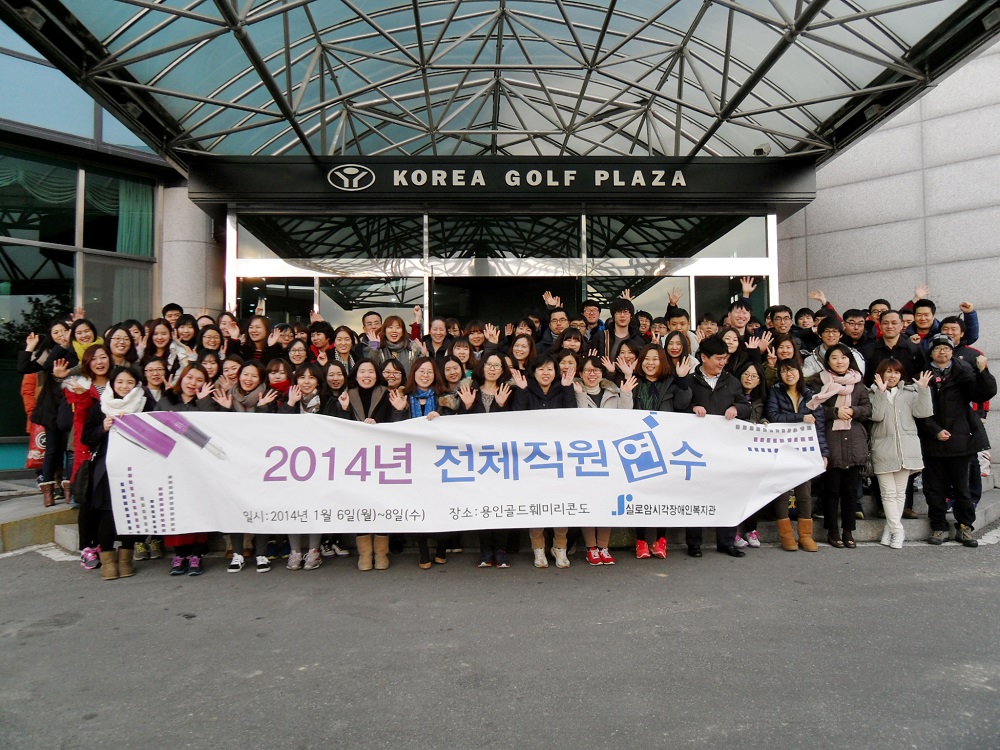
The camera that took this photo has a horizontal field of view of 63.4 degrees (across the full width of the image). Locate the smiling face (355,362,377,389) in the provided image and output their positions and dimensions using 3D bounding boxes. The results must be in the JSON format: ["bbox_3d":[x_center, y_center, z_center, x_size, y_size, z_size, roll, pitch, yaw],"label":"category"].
[{"bbox_3d":[-1.027,0.008,6.200,0.165,0.205,0.150,0,-2,-9],"label":"smiling face"}]

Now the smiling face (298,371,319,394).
[{"bbox_3d":[-1.444,0.057,6.100,0.150,0.185,0.130,0,-3,-12],"label":"smiling face"}]

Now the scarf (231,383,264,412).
[{"bbox_3d":[-1.913,0.178,6.130,0.290,0.270,0.260,0,-3,-13],"label":"scarf"}]

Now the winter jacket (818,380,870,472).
[{"bbox_3d":[2.853,0.409,6.680,0.430,0.730,0.300,-1,-3,14],"label":"winter jacket"}]

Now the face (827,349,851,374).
[{"bbox_3d":[2.816,-0.108,6.720,0.175,0.215,0.175,-2,-3,28],"label":"face"}]

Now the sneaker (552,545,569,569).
[{"bbox_3d":[0.460,1.380,6.100,0.100,0.115,0.255,0,-3,-16],"label":"sneaker"}]

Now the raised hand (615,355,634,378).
[{"bbox_3d":[1.039,-0.066,6.700,0.160,0.190,0.080,-8,-3,12],"label":"raised hand"}]

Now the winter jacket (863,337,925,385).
[{"bbox_3d":[3.381,0.021,6.950,0.500,0.680,0.300,-1,-3,14],"label":"winter jacket"}]

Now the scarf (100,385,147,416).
[{"bbox_3d":[-2.790,0.185,6.000,0.335,0.250,0.280,1,-3,-21],"label":"scarf"}]

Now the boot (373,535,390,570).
[{"bbox_3d":[-0.903,1.343,6.140,0.120,0.245,0.270,0,-3,-12],"label":"boot"}]

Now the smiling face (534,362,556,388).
[{"bbox_3d":[0.350,-0.004,6.230,0.165,0.210,0.150,0,-2,2],"label":"smiling face"}]

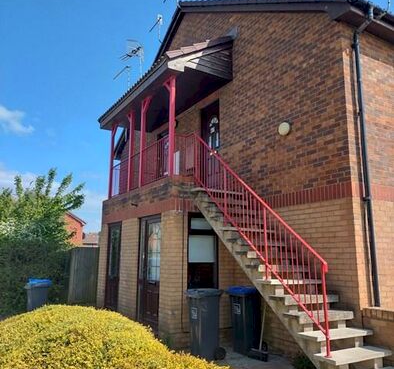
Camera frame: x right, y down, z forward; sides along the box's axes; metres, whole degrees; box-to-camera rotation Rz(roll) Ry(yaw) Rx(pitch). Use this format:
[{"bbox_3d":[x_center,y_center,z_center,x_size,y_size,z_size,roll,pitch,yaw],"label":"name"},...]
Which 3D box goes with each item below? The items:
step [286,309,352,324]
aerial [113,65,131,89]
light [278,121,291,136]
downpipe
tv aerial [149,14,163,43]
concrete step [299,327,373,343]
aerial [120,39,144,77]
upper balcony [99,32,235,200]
[{"bbox_3d":[1.554,1.674,5.193,0.972,0.080,0.300,7,-13,-30],"label":"step"},{"bbox_3d":[-2.520,-3.444,13.881,0.280,0.850,1.200,8,-13,-32],"label":"aerial"},{"bbox_3d":[1.466,-0.936,6.880,0.100,0.230,0.230,7,-13,-30],"label":"light"},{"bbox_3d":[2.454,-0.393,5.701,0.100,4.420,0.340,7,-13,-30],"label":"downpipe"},{"bbox_3d":[-1.265,-4.340,12.015,0.280,0.900,1.050,7,-13,-28],"label":"tv aerial"},{"bbox_3d":[1.686,1.820,4.939,0.972,0.060,0.300,7,-13,-30],"label":"concrete step"},{"bbox_3d":[-2.081,-3.807,13.067,0.450,1.350,1.300,10,-15,-40],"label":"aerial"},{"bbox_3d":[-0.930,-1.276,9.622,1.480,3.200,4.200,7,-13,-30],"label":"upper balcony"}]

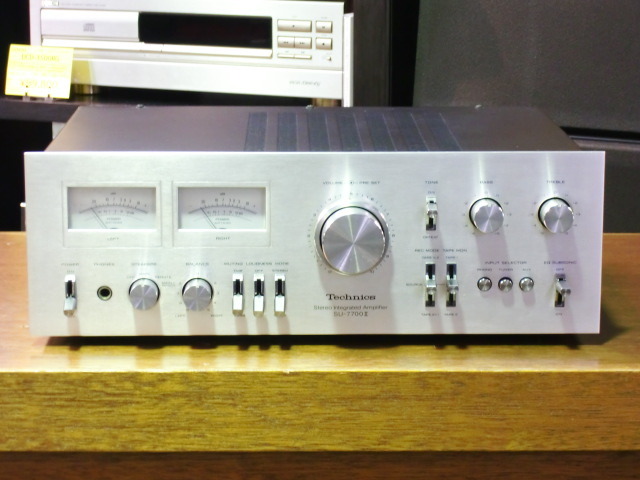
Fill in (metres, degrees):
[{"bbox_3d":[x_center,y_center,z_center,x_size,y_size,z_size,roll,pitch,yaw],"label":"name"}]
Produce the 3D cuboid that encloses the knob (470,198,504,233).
[{"bbox_3d":[0.130,-0.018,1.611,0.026,0.026,0.017,0,10,-1],"label":"knob"}]

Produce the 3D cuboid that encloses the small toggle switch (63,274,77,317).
[{"bbox_3d":[-0.195,0.044,1.617,0.009,0.031,0.014,0,10,-1],"label":"small toggle switch"}]

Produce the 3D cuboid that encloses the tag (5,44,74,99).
[{"bbox_3d":[-0.349,-0.210,2.580,0.095,0.064,0.006,5,-1,26],"label":"tag"}]

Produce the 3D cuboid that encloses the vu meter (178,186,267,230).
[{"bbox_3d":[-0.073,-0.024,1.544,0.066,0.034,0.007,0,11,-1],"label":"vu meter"}]

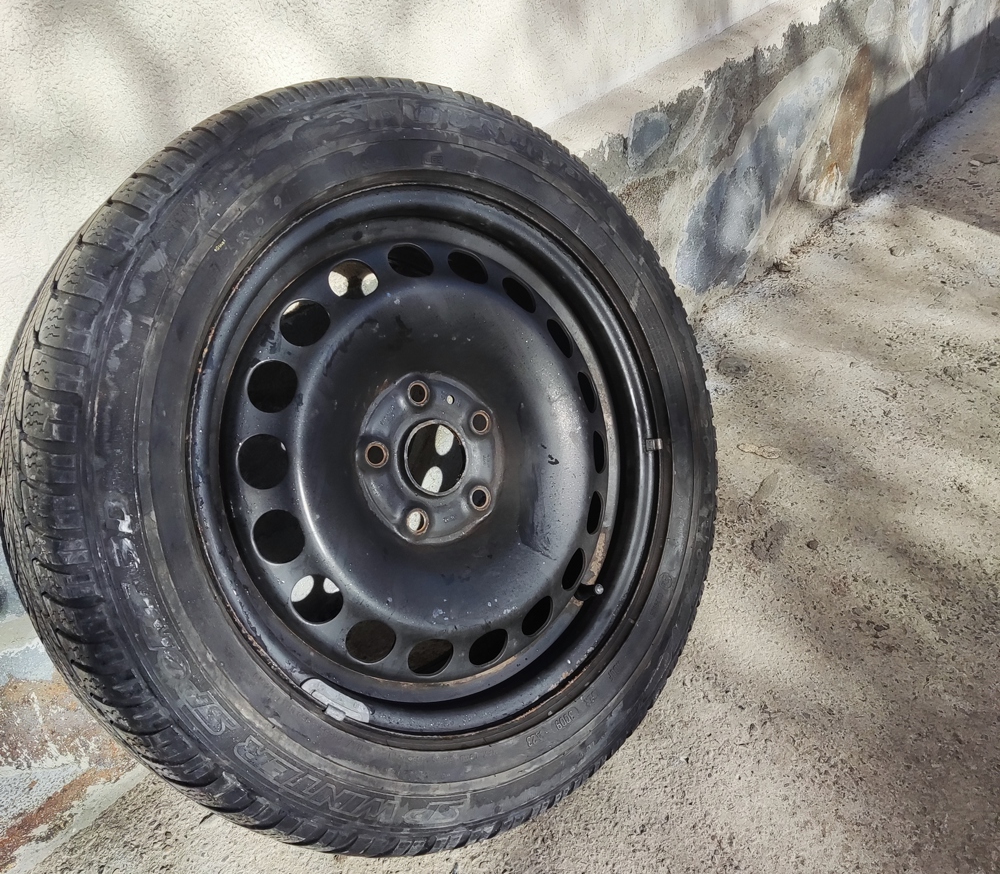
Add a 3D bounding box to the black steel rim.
[{"bbox_3d":[-0.083,0.021,0.851,0.441,0.441,0.185,-37,17,-32],"label":"black steel rim"}]

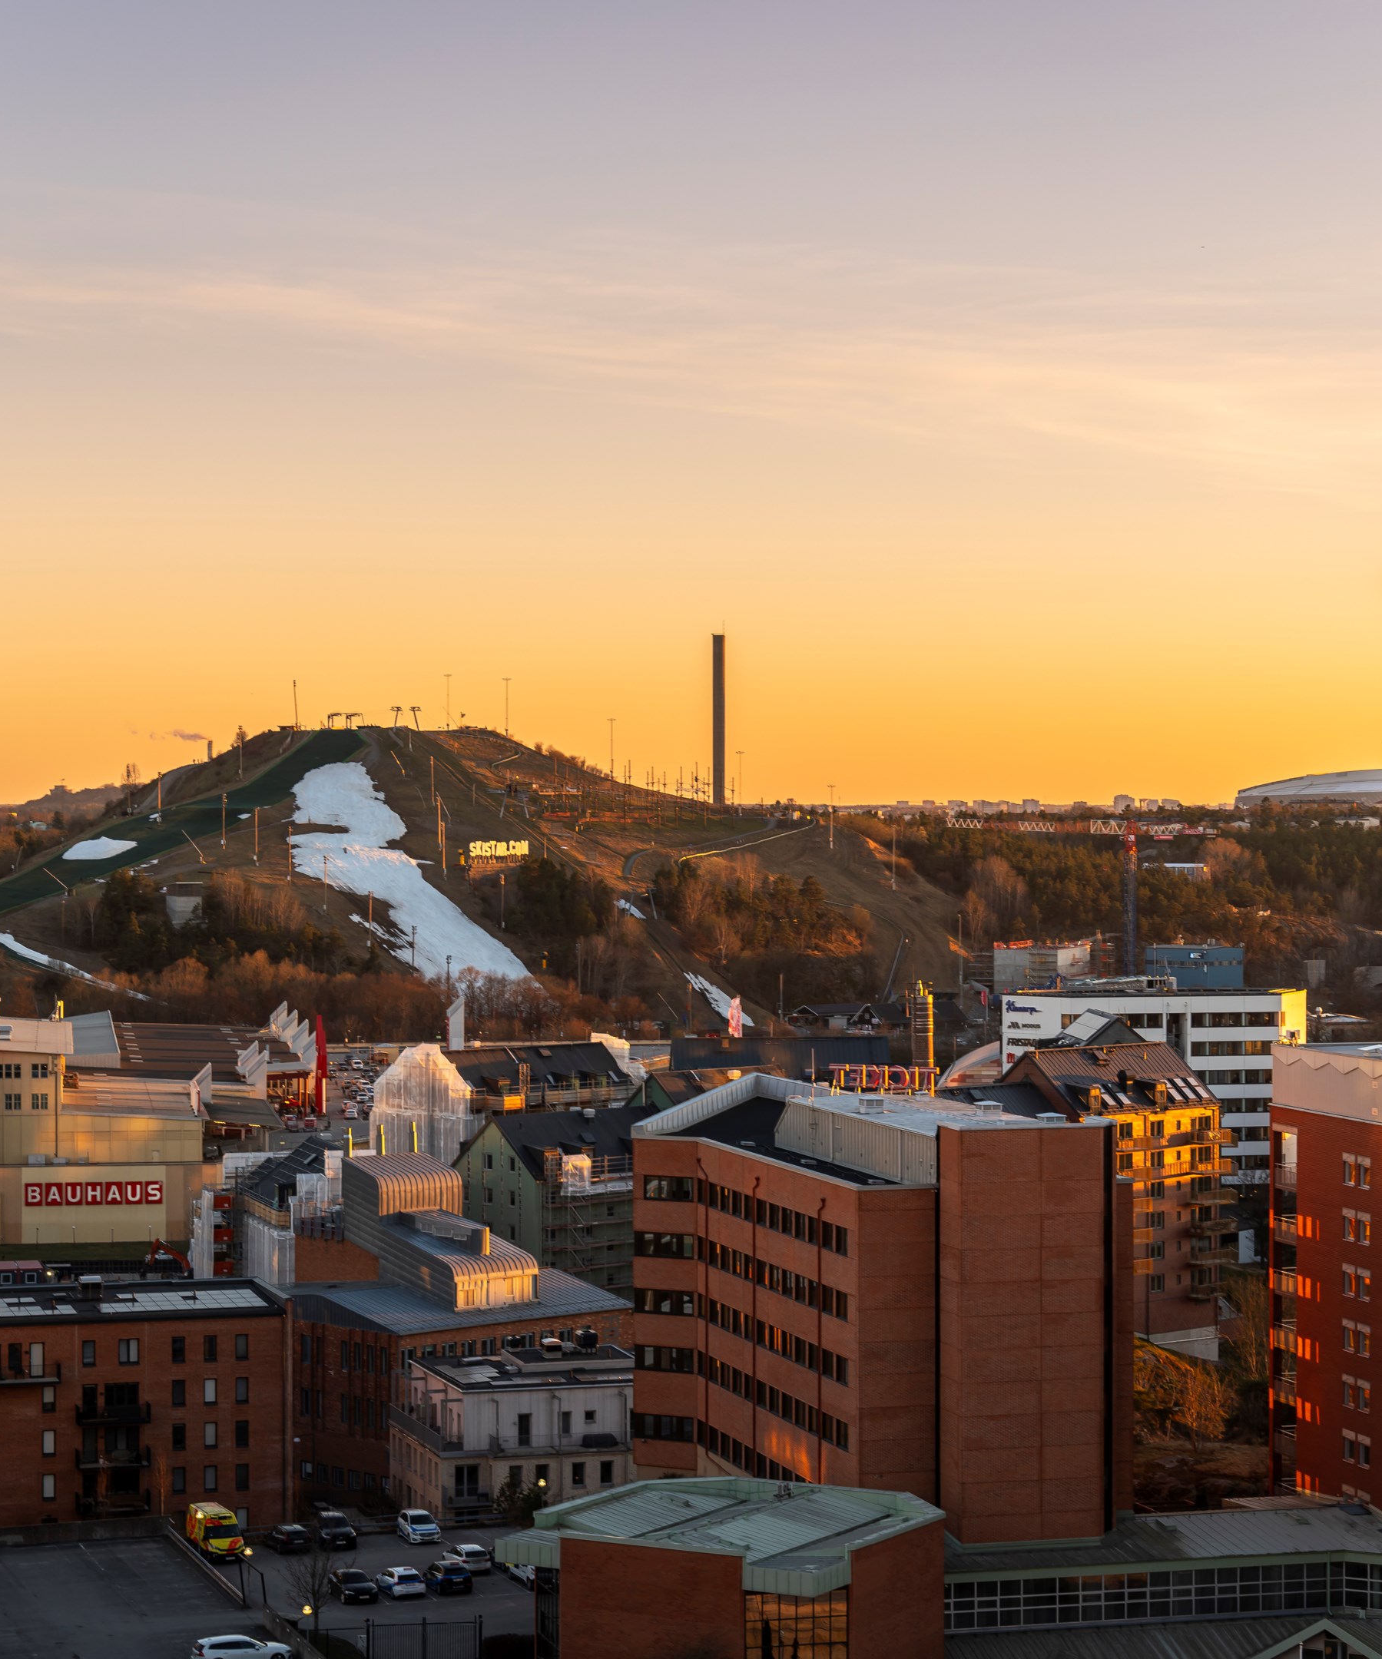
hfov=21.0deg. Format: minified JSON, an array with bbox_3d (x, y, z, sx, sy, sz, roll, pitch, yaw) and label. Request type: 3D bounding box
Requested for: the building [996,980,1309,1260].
[{"bbox_3d":[57.000,35.730,461.150,38.500,33.700,18.000,0,0,0],"label":"building"}]

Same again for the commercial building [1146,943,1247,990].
[{"bbox_3d":[108.150,35.300,801.000,14.700,20.500,17.000,0,1,37],"label":"commercial building"}]

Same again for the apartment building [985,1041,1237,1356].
[{"bbox_3d":[38.700,35.200,348.900,20.800,29.300,14.200,0,1,-43],"label":"apartment building"}]

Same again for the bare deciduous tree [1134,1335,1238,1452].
[{"bbox_3d":[34.620,39.590,262.000,7.300,8.000,7.000,0,0,0],"label":"bare deciduous tree"}]

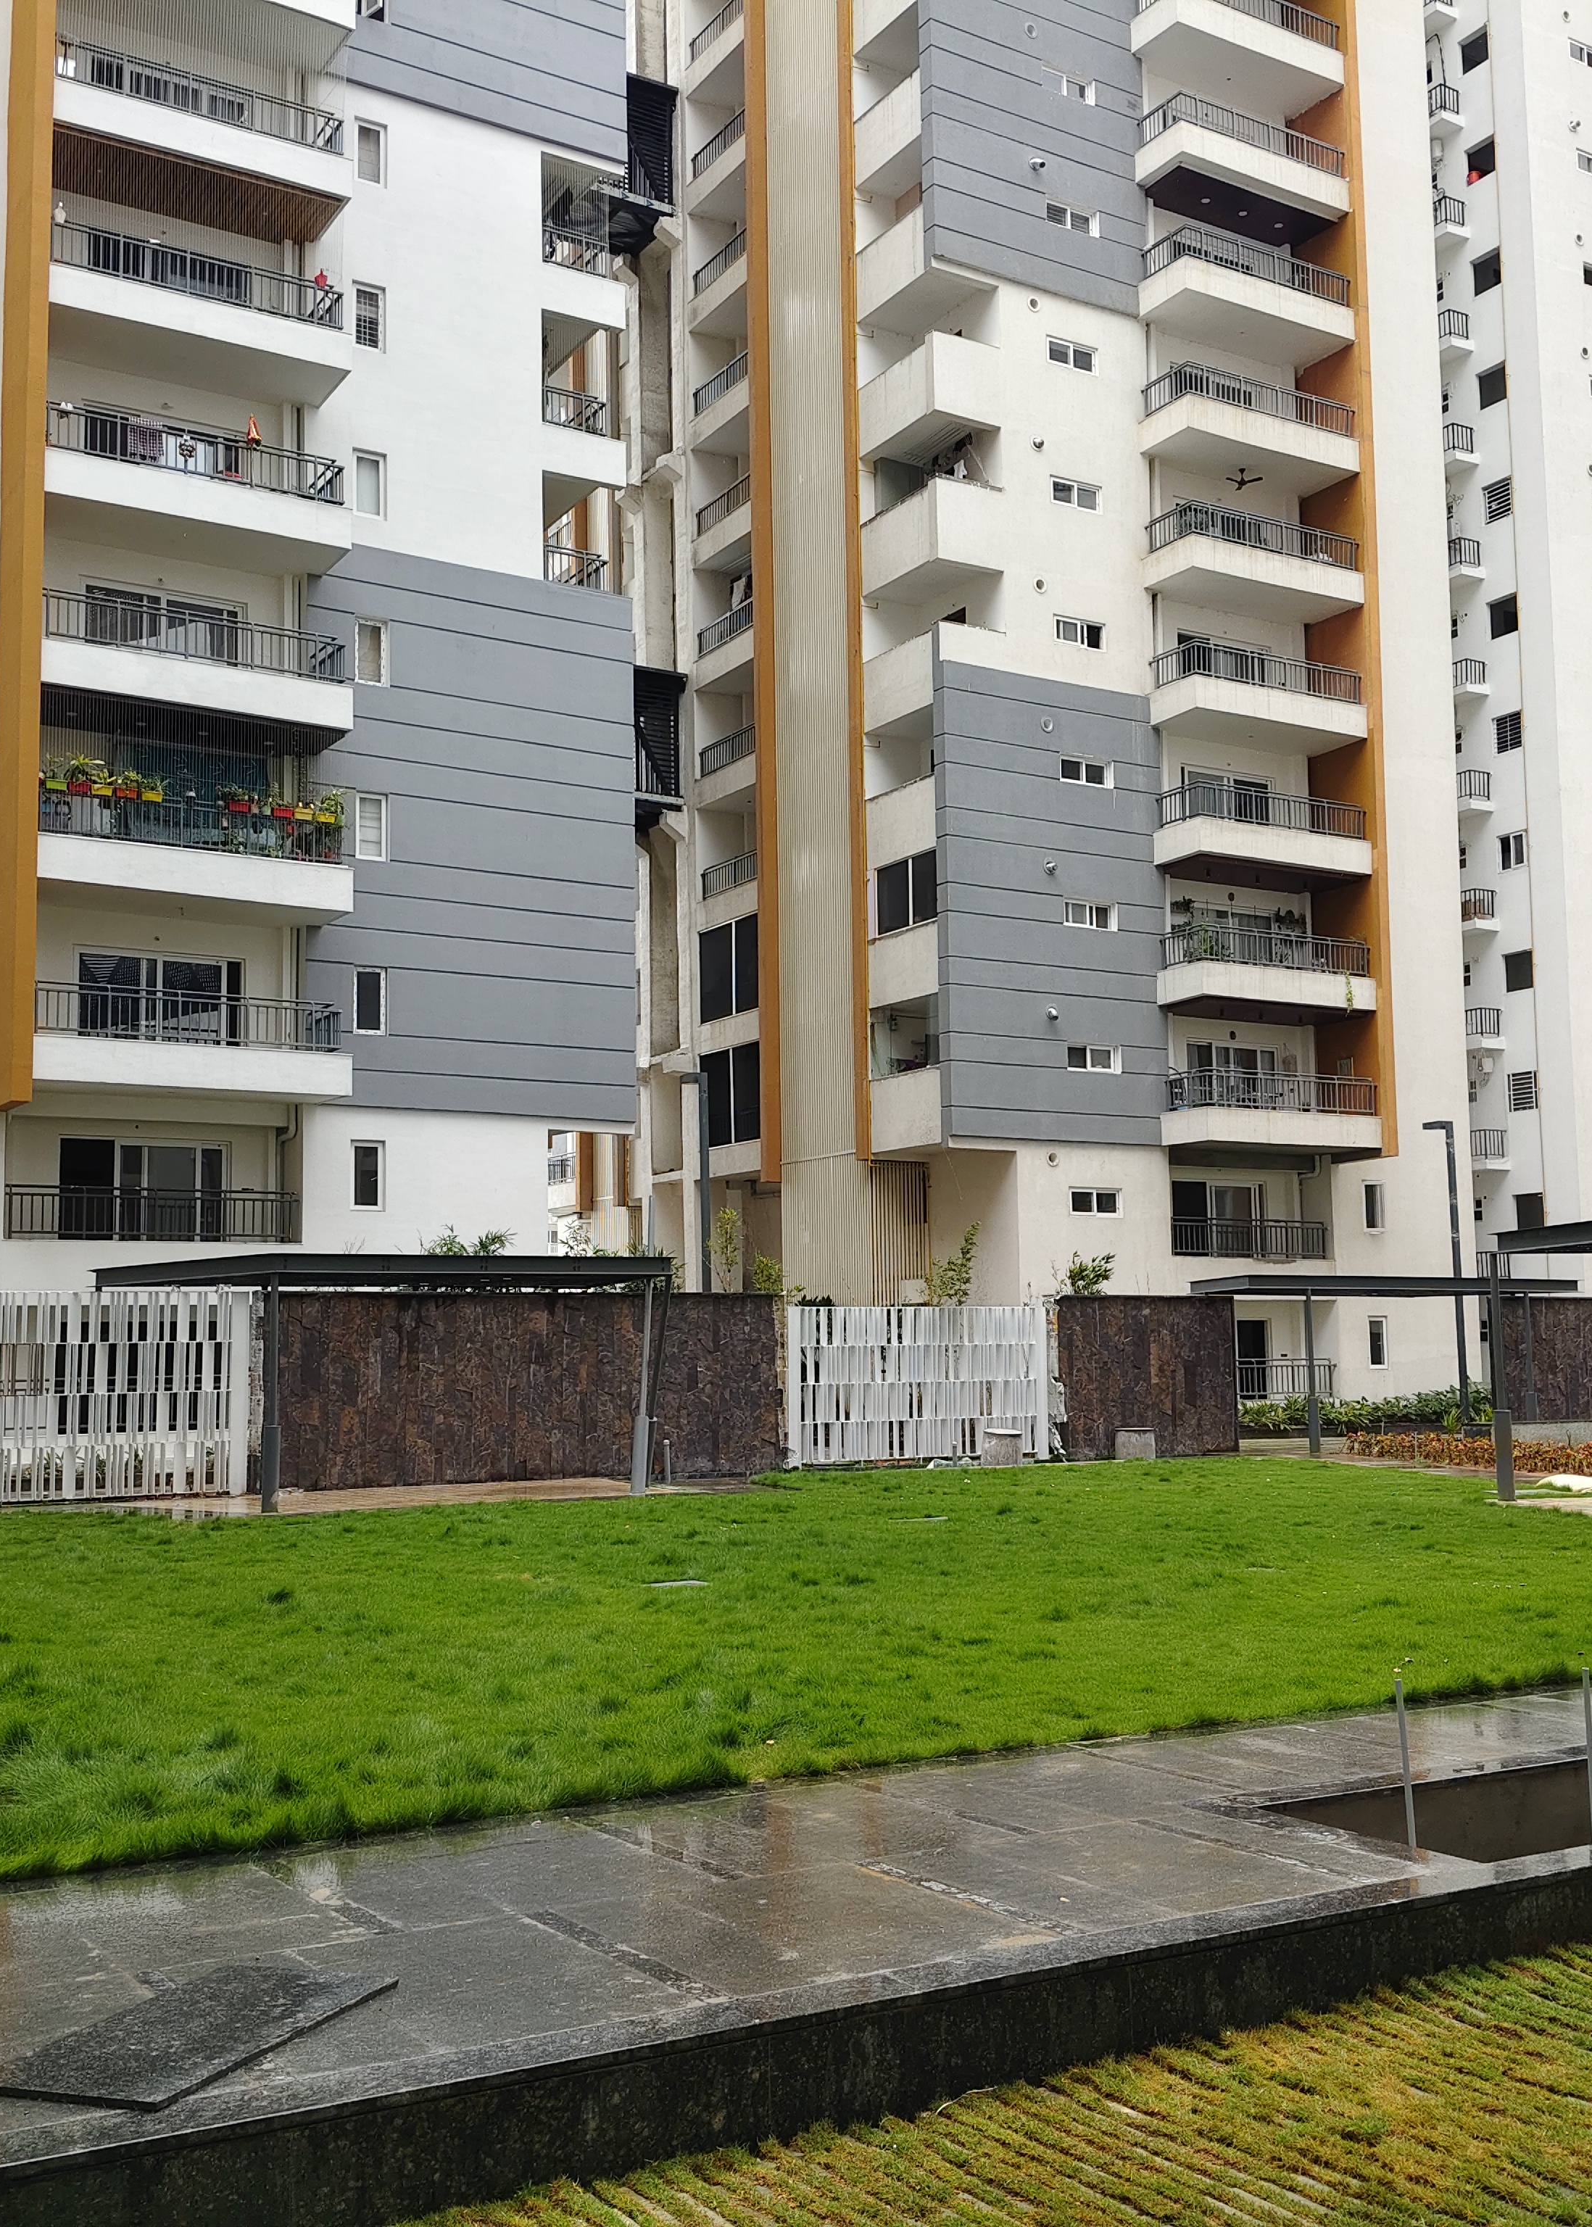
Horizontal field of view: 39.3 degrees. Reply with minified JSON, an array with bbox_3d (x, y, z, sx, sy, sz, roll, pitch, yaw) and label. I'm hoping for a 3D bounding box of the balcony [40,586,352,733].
[{"bbox_3d":[-9.833,-7.046,35.948,4.924,1.515,1.757,3,-7,-32],"label":"balcony"}]

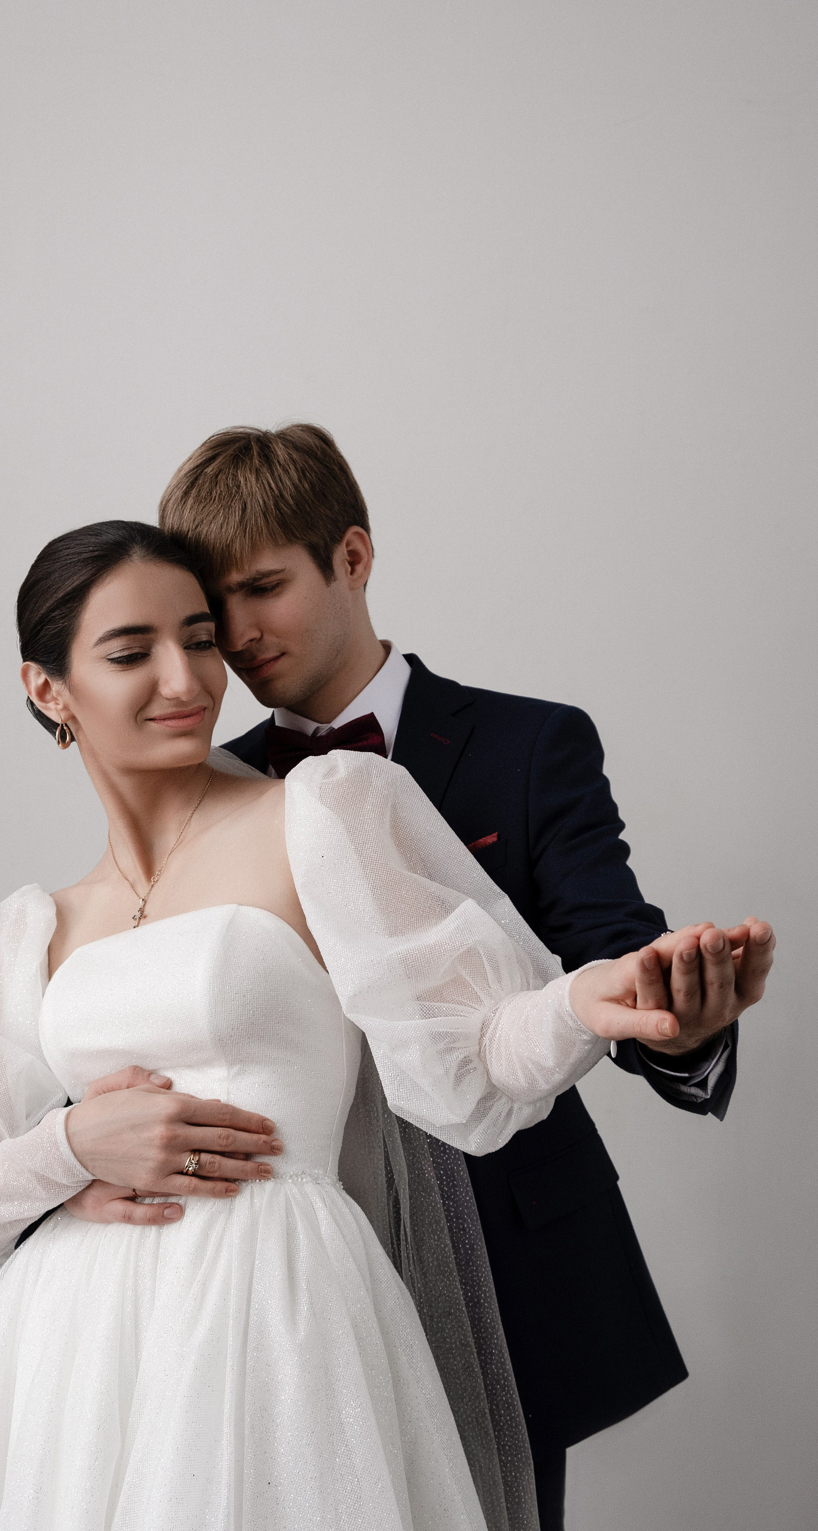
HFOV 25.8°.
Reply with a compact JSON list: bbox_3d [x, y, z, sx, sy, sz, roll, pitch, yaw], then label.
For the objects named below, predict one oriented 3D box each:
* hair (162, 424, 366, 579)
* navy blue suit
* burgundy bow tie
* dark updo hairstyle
[{"bbox_3d":[-0.133,-0.243,1.690,0.175,0.175,0.215,-1,25,40],"label":"hair"},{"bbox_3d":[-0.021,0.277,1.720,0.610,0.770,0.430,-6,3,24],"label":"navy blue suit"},{"bbox_3d":[-0.076,-0.019,1.655,0.120,0.054,0.035,-7,3,23],"label":"burgundy bow tie"},{"bbox_3d":[-0.263,-0.128,1.610,0.165,0.200,0.215,-8,-1,-25],"label":"dark updo hairstyle"}]

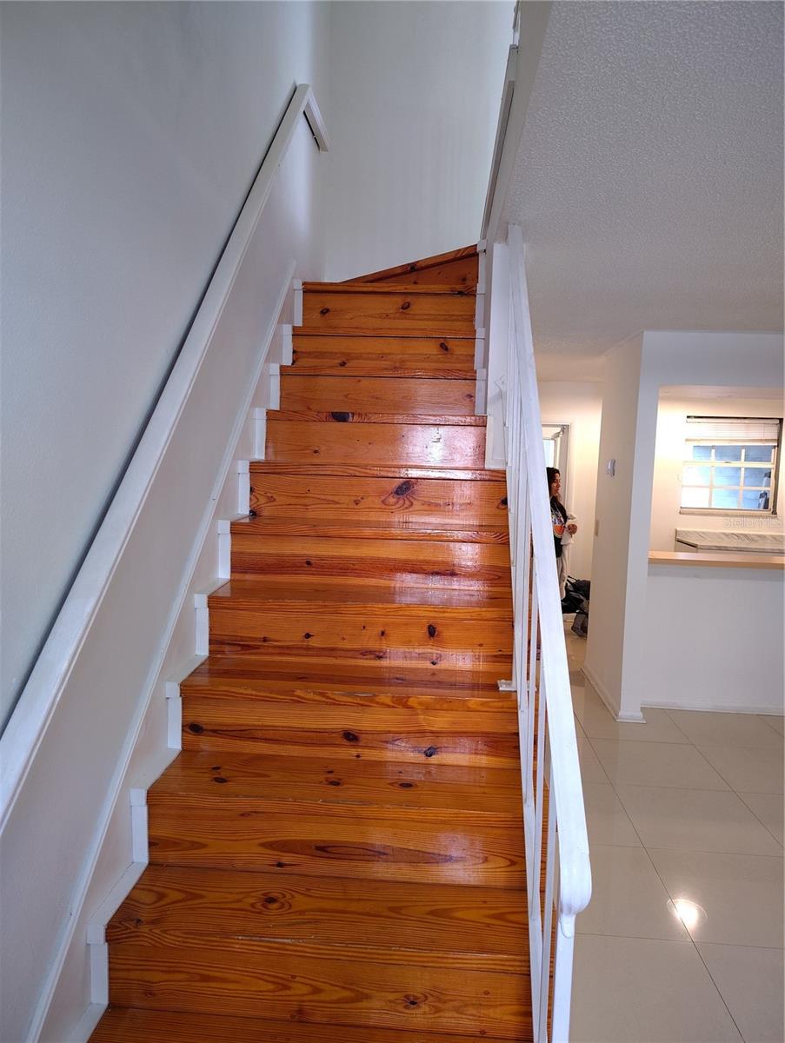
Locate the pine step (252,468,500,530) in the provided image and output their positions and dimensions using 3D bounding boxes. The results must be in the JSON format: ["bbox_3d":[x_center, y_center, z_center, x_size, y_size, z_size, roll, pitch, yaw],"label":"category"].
[{"bbox_3d":[-0.035,-0.110,2.727,0.960,0.200,0.230,2,5,4],"label":"pine step"}]

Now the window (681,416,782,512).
[{"bbox_3d":[3.344,-0.549,7.169,0.940,0.960,0.100,2,5,4],"label":"window"}]

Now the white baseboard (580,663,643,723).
[{"bbox_3d":[1.565,1.189,5.189,0.185,0.078,1.146,2,5,4],"label":"white baseboard"}]

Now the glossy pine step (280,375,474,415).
[{"bbox_3d":[-0.057,-0.546,3.121,0.830,0.199,0.240,2,5,4],"label":"glossy pine step"}]

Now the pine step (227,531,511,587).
[{"bbox_3d":[-0.053,0.111,2.517,0.970,0.200,0.230,2,5,4],"label":"pine step"}]

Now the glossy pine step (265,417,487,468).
[{"bbox_3d":[-0.058,-0.333,2.940,0.870,0.200,0.230,2,5,4],"label":"glossy pine step"}]

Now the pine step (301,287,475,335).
[{"bbox_3d":[-0.012,-1.006,3.531,0.830,0.240,0.240,2,5,4],"label":"pine step"}]

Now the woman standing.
[{"bbox_3d":[1.474,0.303,6.527,0.380,1.600,0.480,5,6,32],"label":"woman standing"}]

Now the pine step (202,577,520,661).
[{"bbox_3d":[-0.066,0.332,2.295,0.975,0.201,0.240,2,5,4],"label":"pine step"}]

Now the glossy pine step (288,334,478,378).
[{"bbox_3d":[-0.035,-0.766,3.329,0.830,0.202,0.240,2,5,4],"label":"glossy pine step"}]

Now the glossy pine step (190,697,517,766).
[{"bbox_3d":[-0.089,0.551,2.086,0.975,0.200,0.240,2,5,4],"label":"glossy pine step"}]

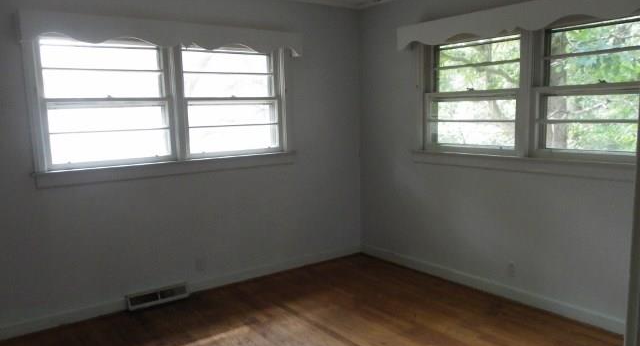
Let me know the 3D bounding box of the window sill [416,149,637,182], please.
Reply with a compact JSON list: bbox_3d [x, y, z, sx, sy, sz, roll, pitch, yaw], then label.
[{"bbox_3d":[1.409,-0.060,3.426,0.085,0.107,2.030,-6,9,-36],"label":"window sill"}]

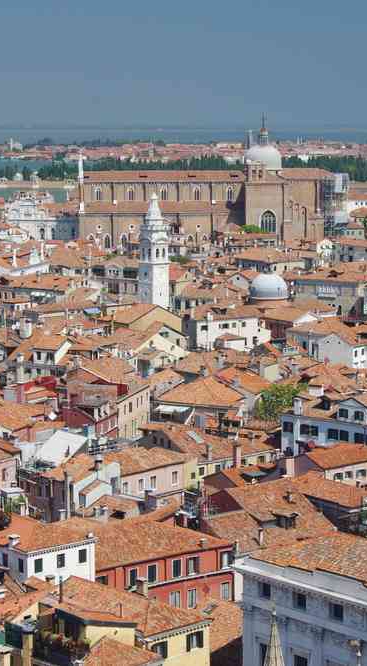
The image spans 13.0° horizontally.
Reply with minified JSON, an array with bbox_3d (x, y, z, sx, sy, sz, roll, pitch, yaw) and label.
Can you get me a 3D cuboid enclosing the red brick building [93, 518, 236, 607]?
[{"bbox_3d":[-4.913,29.395,167.768,17.400,19.200,11.500,-5,9,-35],"label":"red brick building"}]

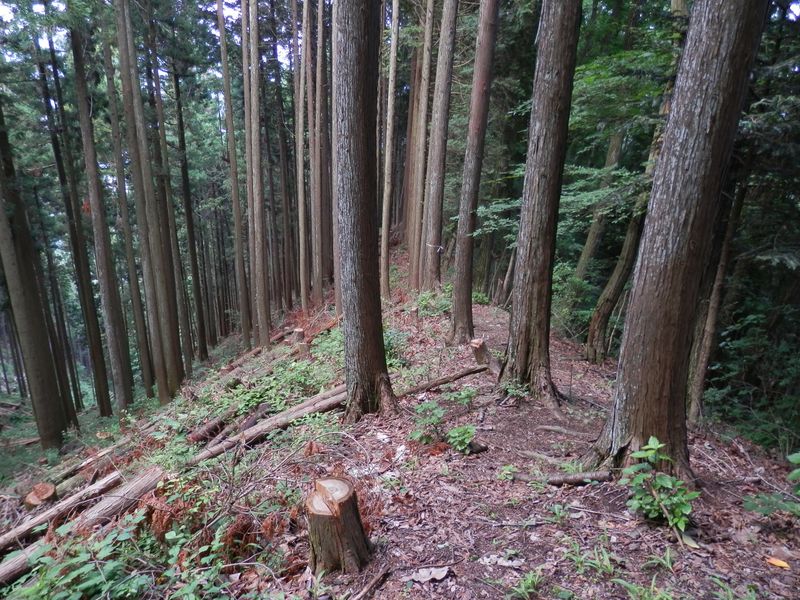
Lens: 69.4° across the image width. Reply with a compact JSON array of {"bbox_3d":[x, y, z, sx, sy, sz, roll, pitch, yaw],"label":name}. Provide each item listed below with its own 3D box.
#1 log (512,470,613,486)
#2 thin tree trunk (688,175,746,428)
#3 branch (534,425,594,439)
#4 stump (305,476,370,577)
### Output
[{"bbox_3d":[0.772,0.842,2.742,0.465,0.050,0.055,0,18,-2],"label":"log"},{"bbox_3d":[2.411,0.081,4.410,0.110,1.930,0.110,0,21,0],"label":"thin tree trunk"},{"bbox_3d":[0.938,0.752,3.299,0.309,0.043,0.047,4,18,12],"label":"branch"},{"bbox_3d":[-0.238,0.872,2.232,0.225,0.290,0.225,-3,17,0],"label":"stump"}]

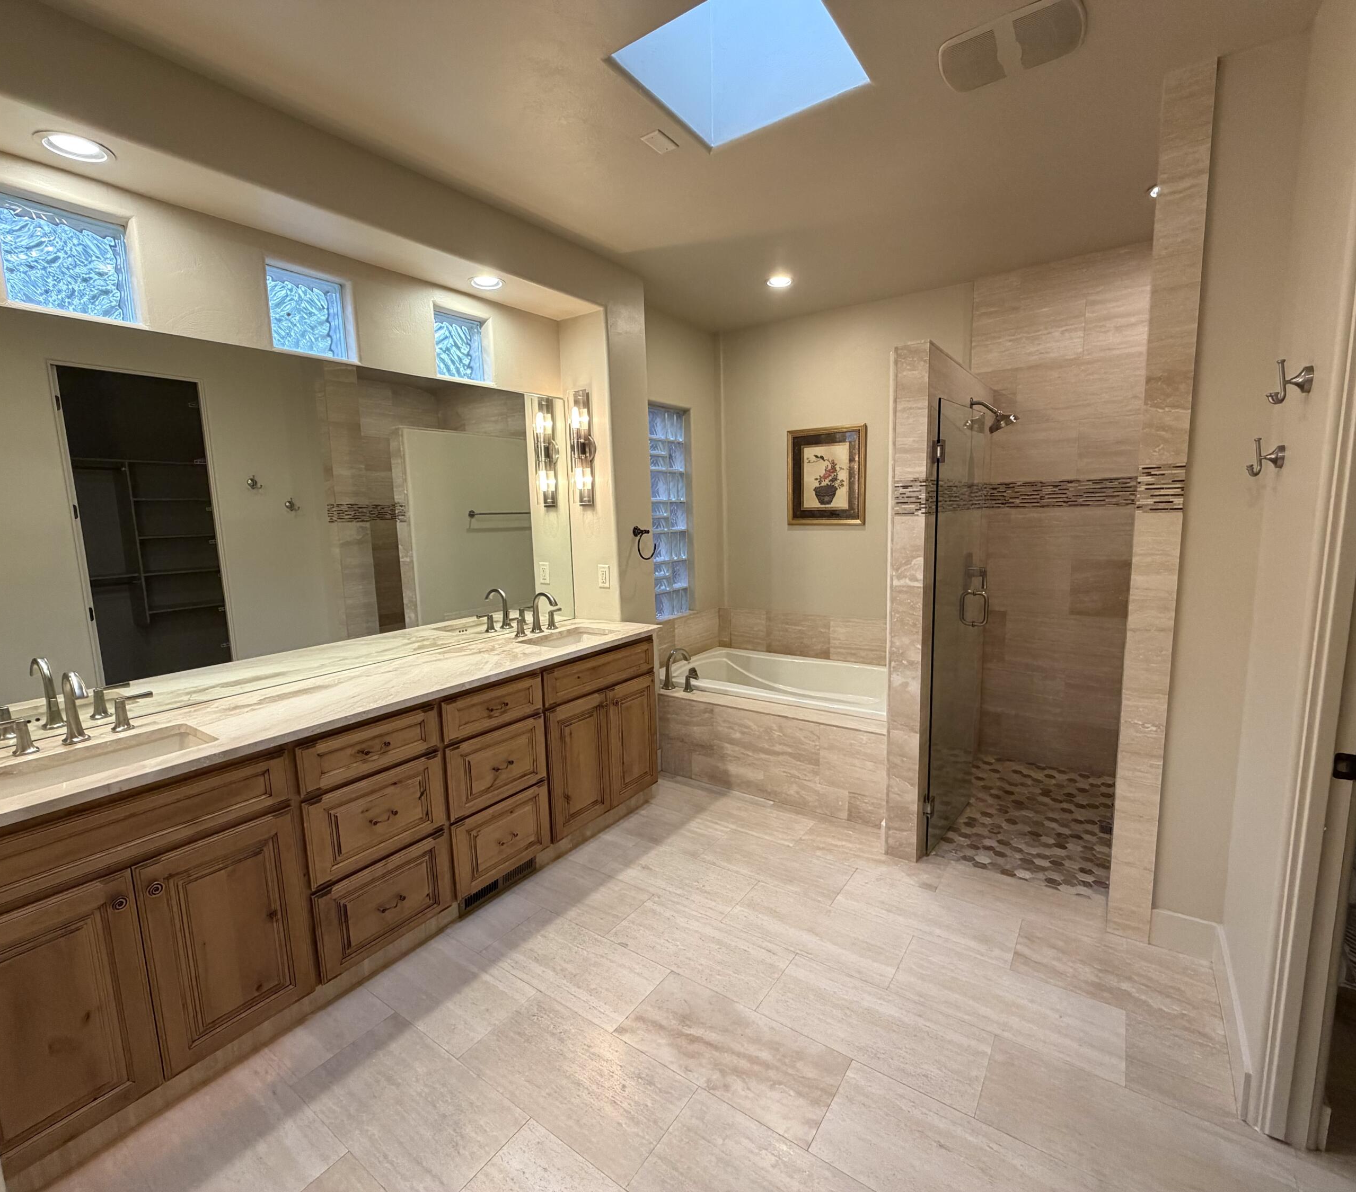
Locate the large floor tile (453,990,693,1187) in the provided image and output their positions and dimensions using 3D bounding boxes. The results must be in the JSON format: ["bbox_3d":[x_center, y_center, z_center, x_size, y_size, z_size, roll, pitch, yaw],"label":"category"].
[{"bbox_3d":[-0.282,1.311,1.760,0.613,0.012,0.303,4,10,35],"label":"large floor tile"}]

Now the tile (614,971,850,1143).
[{"bbox_3d":[0.146,1.292,1.836,0.614,0.012,0.304,4,10,35],"label":"tile"}]

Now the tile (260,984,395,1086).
[{"bbox_3d":[-1.068,1.310,1.943,0.250,0.012,0.304,4,10,35],"label":"tile"}]

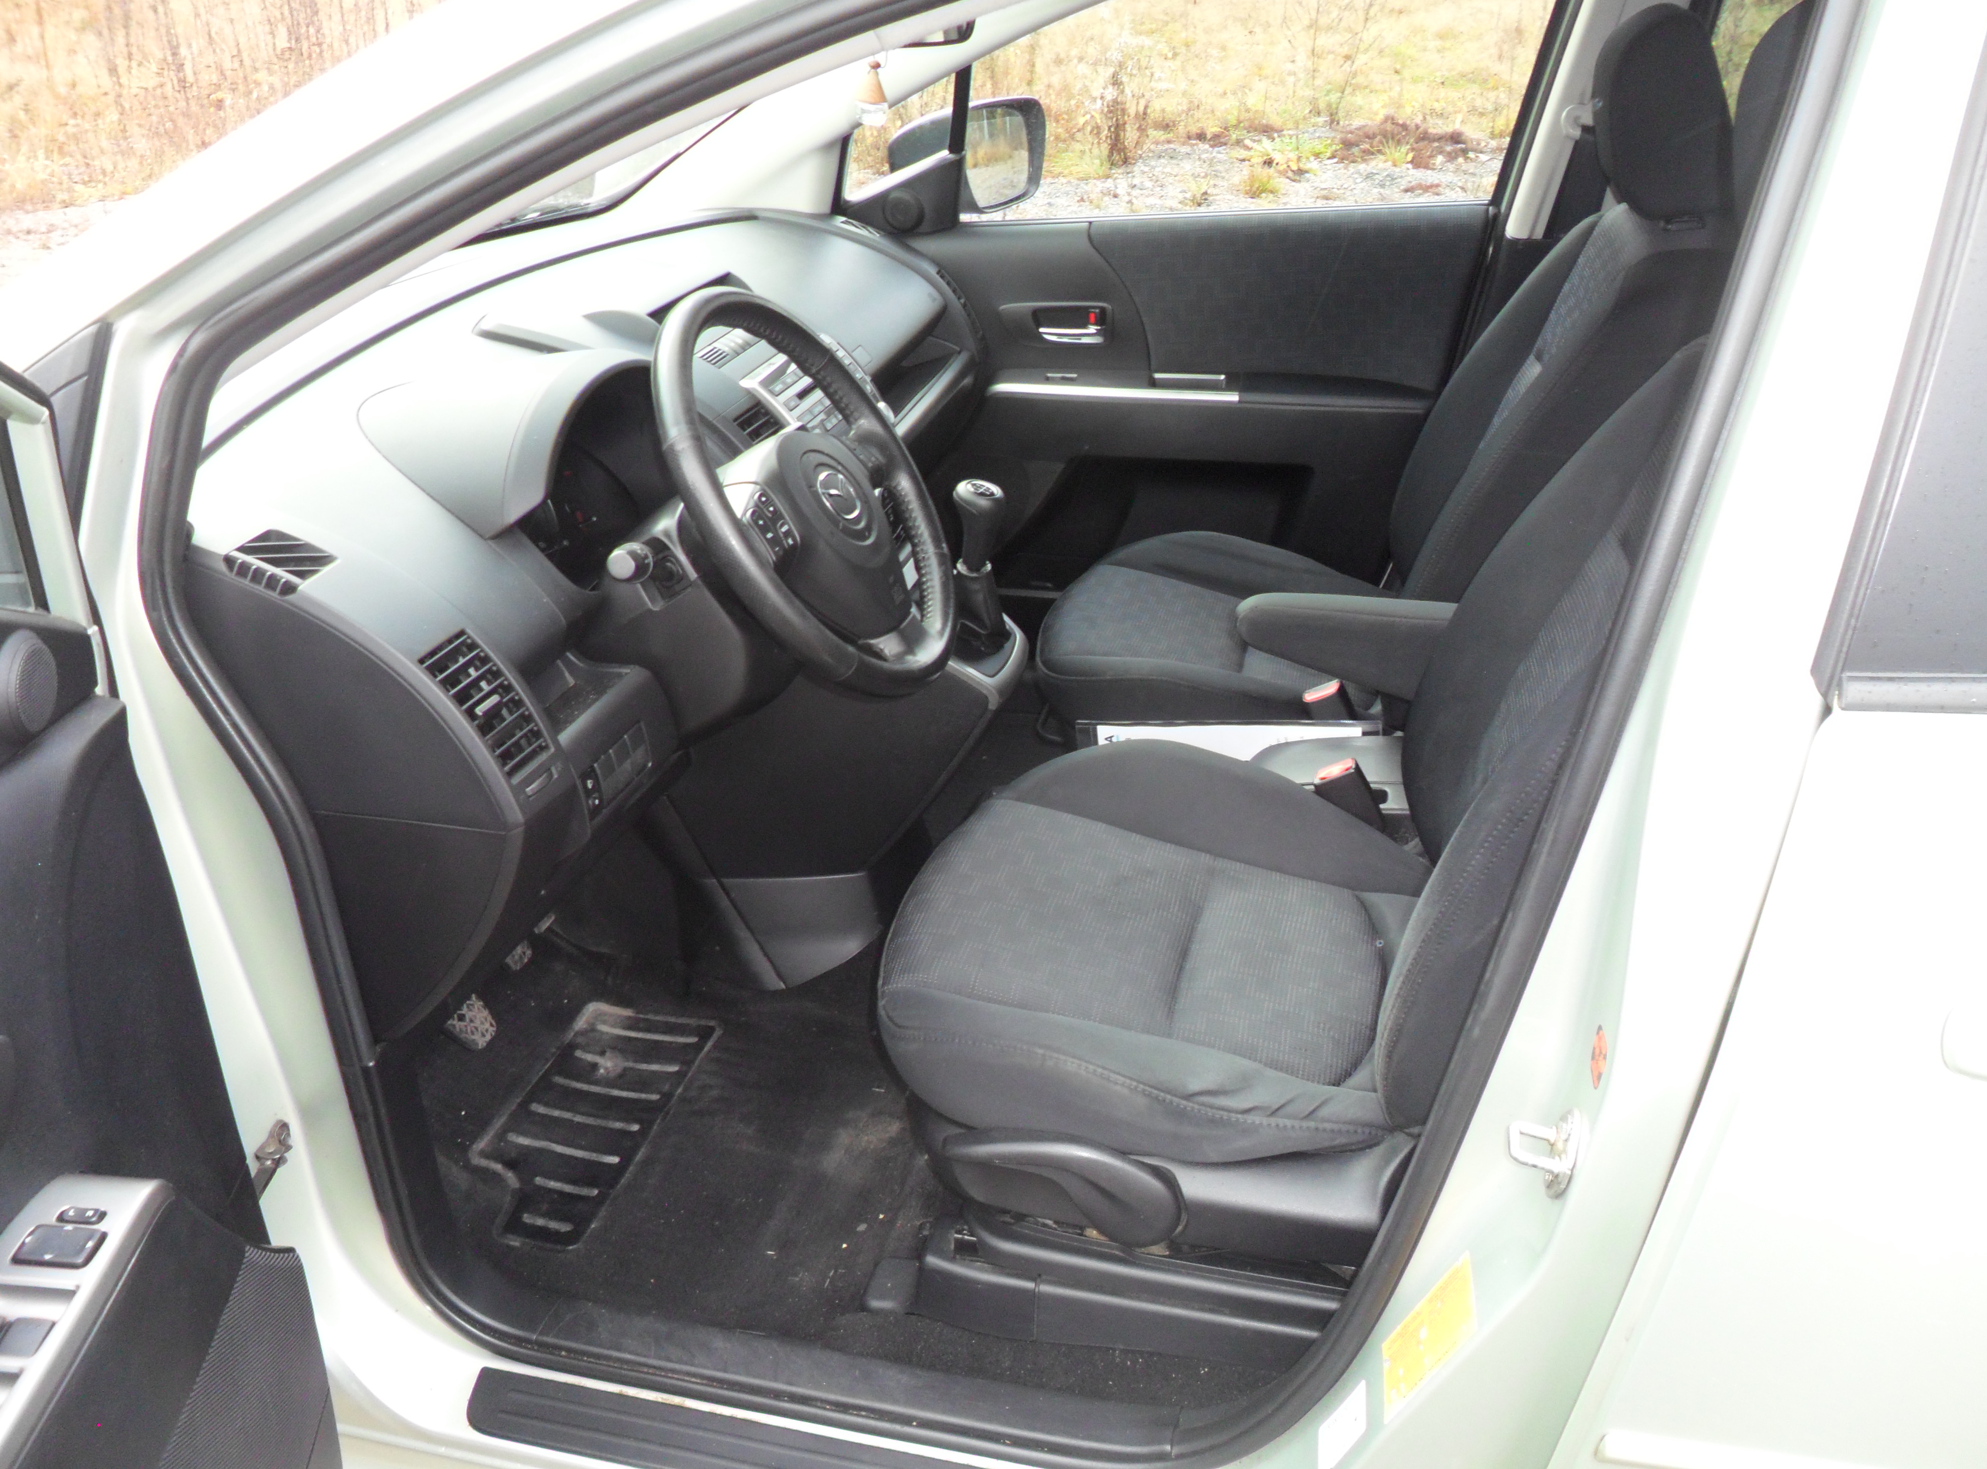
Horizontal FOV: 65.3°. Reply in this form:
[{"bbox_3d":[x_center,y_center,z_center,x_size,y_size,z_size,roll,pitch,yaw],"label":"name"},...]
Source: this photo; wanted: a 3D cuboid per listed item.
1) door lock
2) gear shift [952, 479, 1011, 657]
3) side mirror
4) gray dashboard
[{"bbox_3d":[0.342,0.258,0.959,0.042,0.060,0.028,6,28,11],"label":"door lock"},{"bbox_3d":[-0.011,-0.176,1.702,0.065,0.200,0.055,6,28,11],"label":"gear shift"},{"bbox_3d":[-0.040,-0.922,2.467,0.150,0.160,0.240,13,31,24],"label":"side mirror"},{"bbox_3d":[-0.397,-0.258,1.783,0.560,0.520,1.420,6,28,11],"label":"gray dashboard"}]

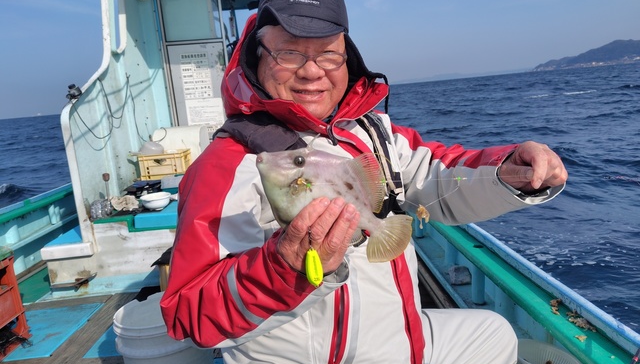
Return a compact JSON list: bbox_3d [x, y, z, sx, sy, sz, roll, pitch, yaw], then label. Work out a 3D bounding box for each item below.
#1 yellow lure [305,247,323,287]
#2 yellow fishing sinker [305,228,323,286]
[{"bbox_3d":[-0.007,0.115,0.570,0.021,0.053,0.015,-9,12,-11],"label":"yellow lure"},{"bbox_3d":[-0.009,0.102,0.570,0.021,0.079,0.015,-9,12,-11],"label":"yellow fishing sinker"}]

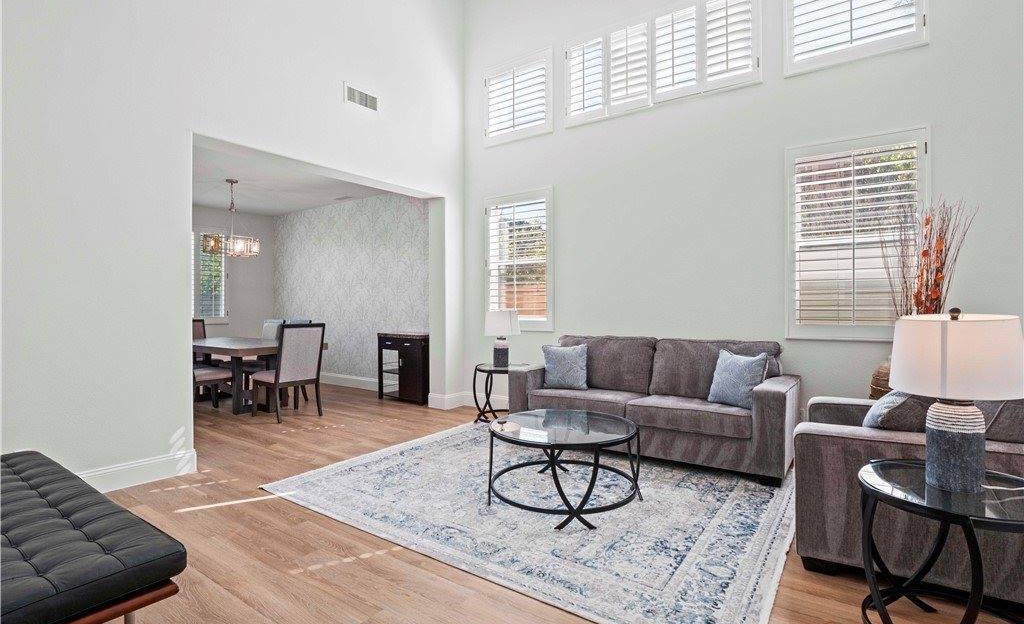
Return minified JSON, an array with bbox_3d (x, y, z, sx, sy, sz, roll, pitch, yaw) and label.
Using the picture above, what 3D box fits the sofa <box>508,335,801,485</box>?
[{"bbox_3d":[1.124,0.700,4.073,2.242,0.930,0.870,0,1,35],"label":"sofa"}]

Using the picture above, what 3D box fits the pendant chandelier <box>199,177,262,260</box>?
[{"bbox_3d":[-3.435,-1.140,5.813,0.684,0.948,0.684,0,1,35],"label":"pendant chandelier"}]

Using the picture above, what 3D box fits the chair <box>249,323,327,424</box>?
[{"bbox_3d":[-2.530,0.655,5.346,0.653,1.032,0.508,0,1,37],"label":"chair"}]

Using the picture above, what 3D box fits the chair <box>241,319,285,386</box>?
[{"bbox_3d":[-3.564,0.648,6.475,0.508,1.032,0.653,0,1,34],"label":"chair"}]

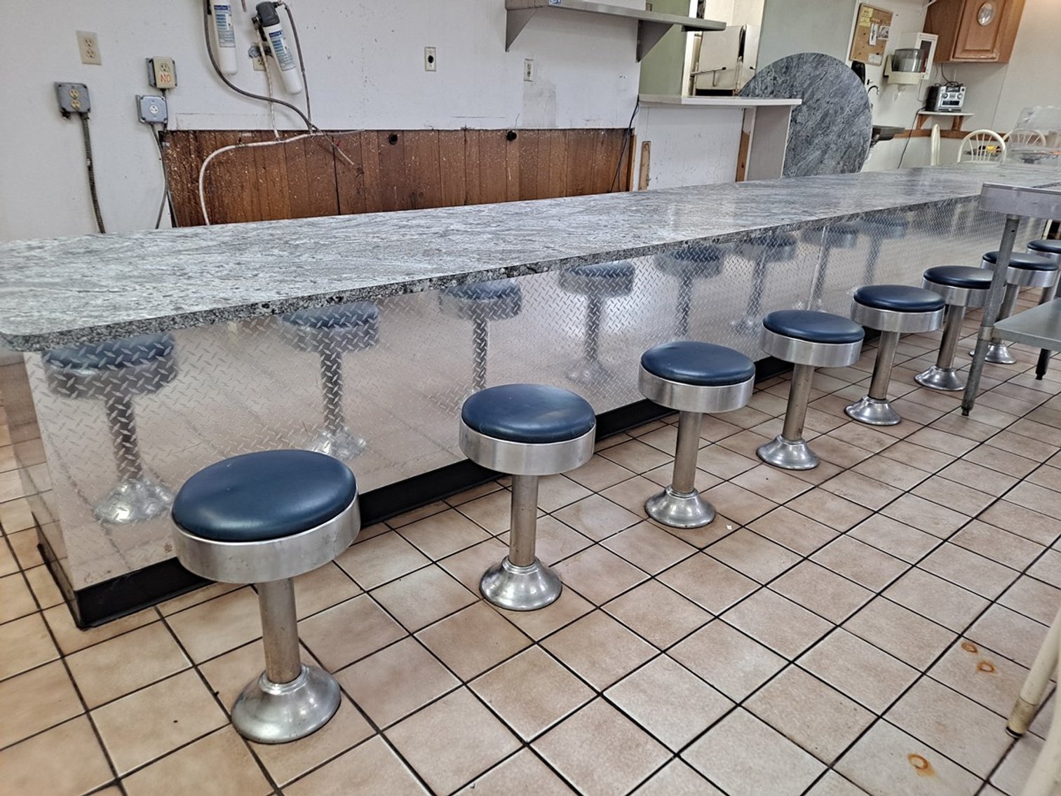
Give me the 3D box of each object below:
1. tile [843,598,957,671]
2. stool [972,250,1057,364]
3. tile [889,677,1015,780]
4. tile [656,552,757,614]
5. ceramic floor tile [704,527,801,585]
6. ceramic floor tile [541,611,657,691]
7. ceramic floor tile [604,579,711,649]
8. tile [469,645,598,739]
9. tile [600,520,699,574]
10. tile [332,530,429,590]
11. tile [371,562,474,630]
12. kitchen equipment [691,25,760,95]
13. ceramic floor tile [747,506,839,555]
[{"bbox_3d":[0.892,0.568,1.851,0.197,0.010,0.197,-16,28,-38],"label":"tile"},{"bbox_3d":[2.384,-0.452,3.830,0.319,0.512,0.319,-16,28,-38],"label":"stool"},{"bbox_3d":[0.893,0.692,1.623,0.201,0.010,0.201,-16,29,-38],"label":"tile"},{"bbox_3d":[0.467,0.487,2.012,0.197,0.010,0.197,-16,28,-38],"label":"tile"},{"bbox_3d":[0.620,0.440,2.134,0.199,0.009,0.199,-16,28,-38],"label":"ceramic floor tile"},{"bbox_3d":[0.162,0.593,1.800,0.201,0.010,0.201,-16,29,-38],"label":"ceramic floor tile"},{"bbox_3d":[0.322,0.547,1.935,0.204,0.010,0.204,-16,29,-38],"label":"ceramic floor tile"},{"bbox_3d":[0.004,0.621,1.623,0.199,0.009,0.199,-16,28,-38],"label":"tile"},{"bbox_3d":[0.342,0.435,2.205,0.201,0.010,0.201,-16,29,-38],"label":"tile"},{"bbox_3d":[-0.400,0.434,2.050,0.199,0.009,0.199,-16,28,-38],"label":"tile"},{"bbox_3d":[-0.273,0.511,1.961,0.201,0.010,0.201,-16,29,-38],"label":"tile"},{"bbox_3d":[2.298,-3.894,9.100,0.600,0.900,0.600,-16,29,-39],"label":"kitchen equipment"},{"bbox_3d":[0.798,0.406,2.319,0.201,0.010,0.201,-16,29,-38],"label":"ceramic floor tile"}]

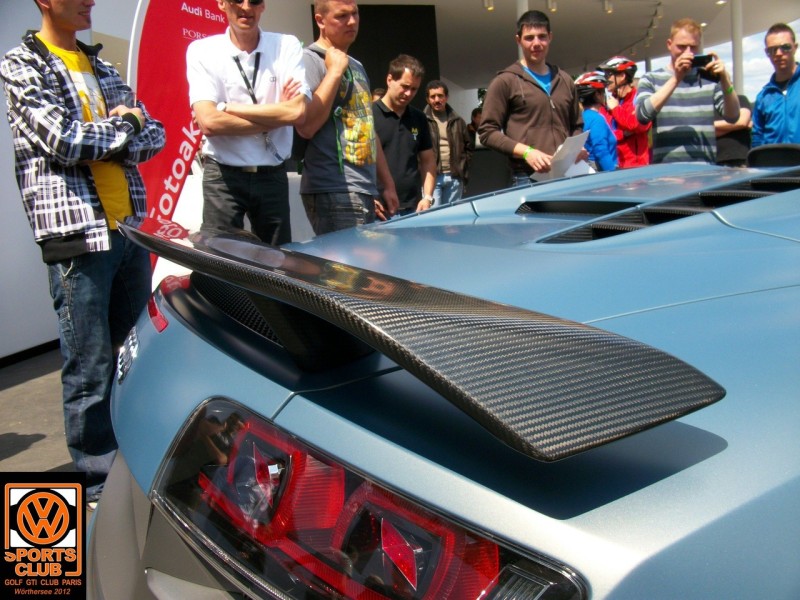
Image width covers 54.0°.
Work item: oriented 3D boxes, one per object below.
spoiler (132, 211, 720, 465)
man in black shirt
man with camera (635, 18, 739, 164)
[{"bbox_3d":[-0.186,-0.025,1.186,0.270,0.160,1.450,-7,15,-29],"label":"spoiler"},{"bbox_3d":[-0.050,-0.370,3.870,0.500,1.630,0.430,-4,13,-17],"label":"man in black shirt"},{"bbox_3d":[1.450,-0.560,4.150,0.530,1.780,0.480,2,13,7],"label":"man with camera"}]

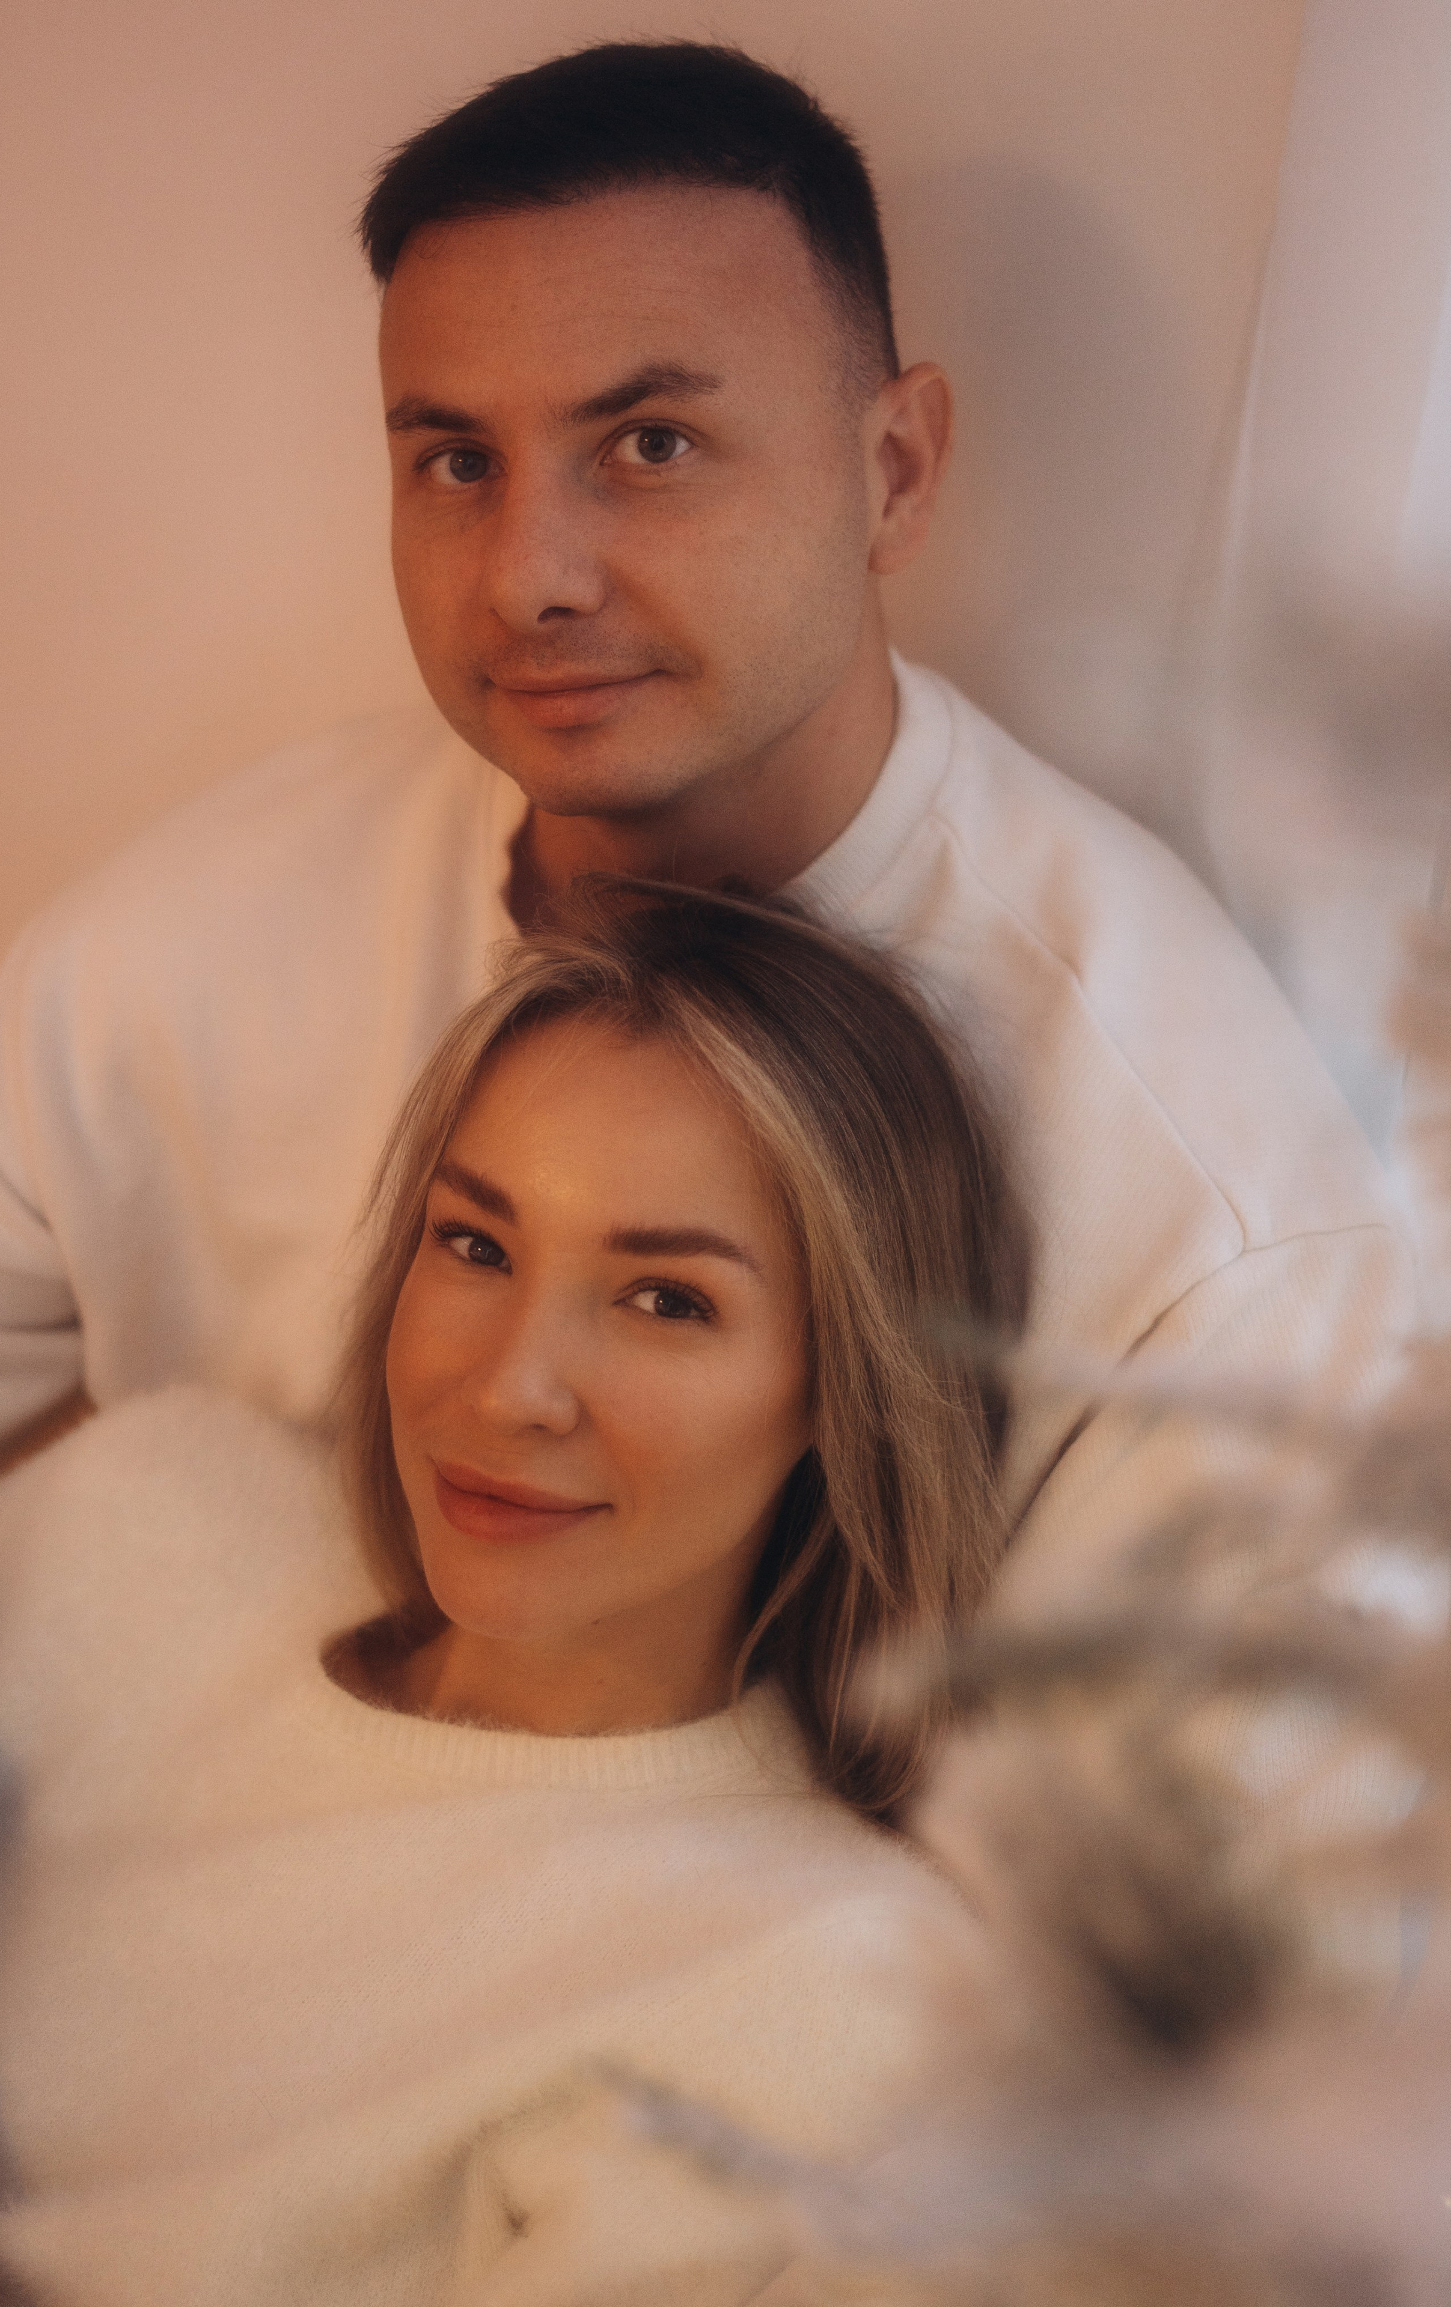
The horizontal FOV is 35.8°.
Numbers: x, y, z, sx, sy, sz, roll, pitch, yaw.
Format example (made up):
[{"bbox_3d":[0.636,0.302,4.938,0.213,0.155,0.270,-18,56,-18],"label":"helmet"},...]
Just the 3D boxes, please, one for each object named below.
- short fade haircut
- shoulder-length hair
[{"bbox_3d":[-0.024,-0.296,0.768,0.168,0.162,0.200,2,23,22],"label":"short fade haircut"},{"bbox_3d":[-0.014,0.066,0.735,0.205,0.280,0.210,12,-2,17],"label":"shoulder-length hair"}]

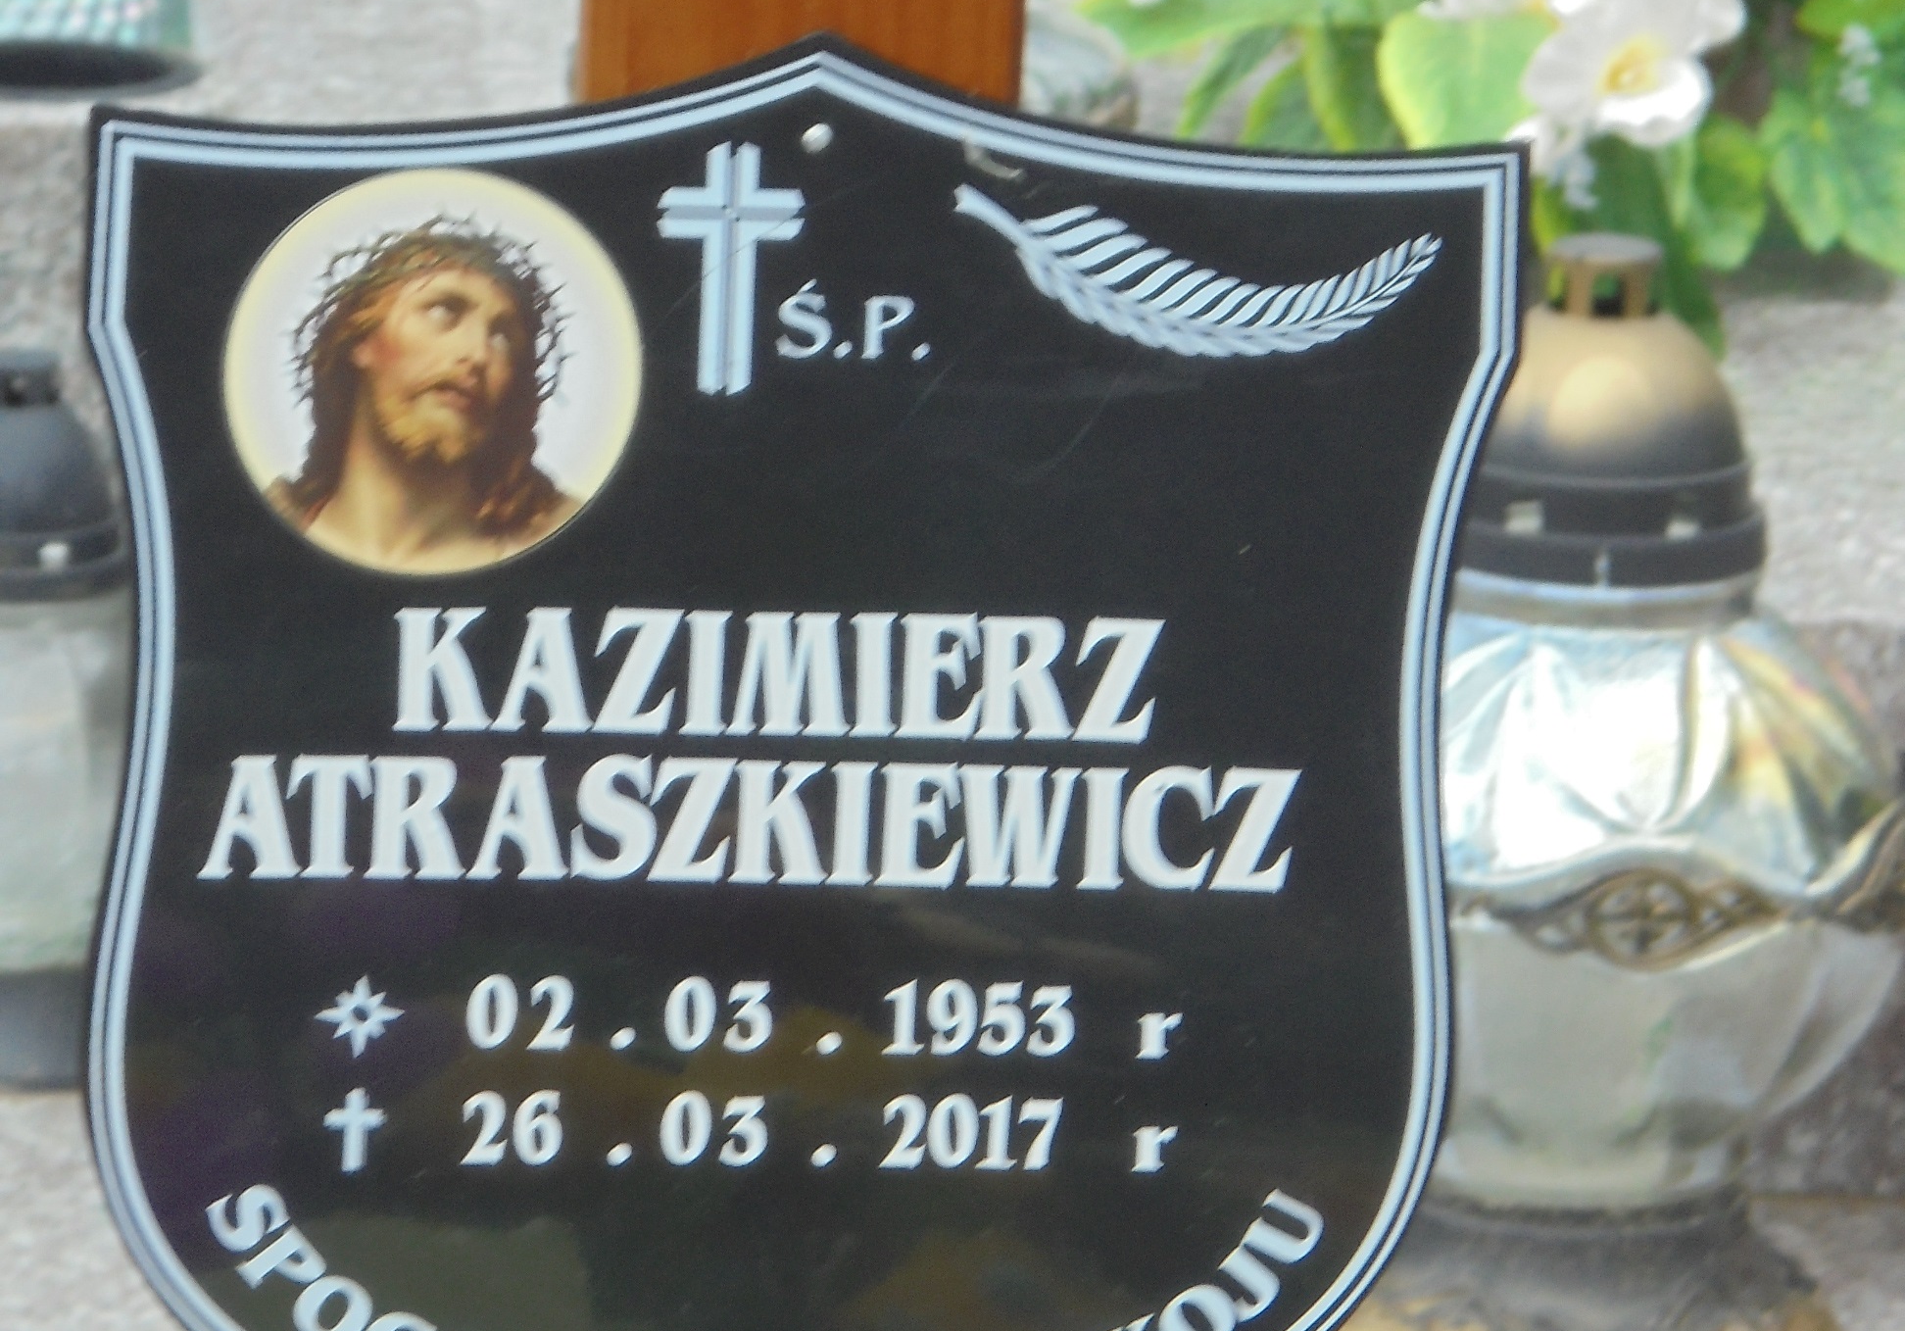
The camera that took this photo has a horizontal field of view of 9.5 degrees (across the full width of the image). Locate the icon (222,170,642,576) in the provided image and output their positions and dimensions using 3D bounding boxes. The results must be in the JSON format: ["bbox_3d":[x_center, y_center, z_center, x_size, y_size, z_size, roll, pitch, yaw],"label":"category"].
[{"bbox_3d":[-0.091,-0.051,2.002,0.073,0.073,0.005,1,10,-10],"label":"icon"}]

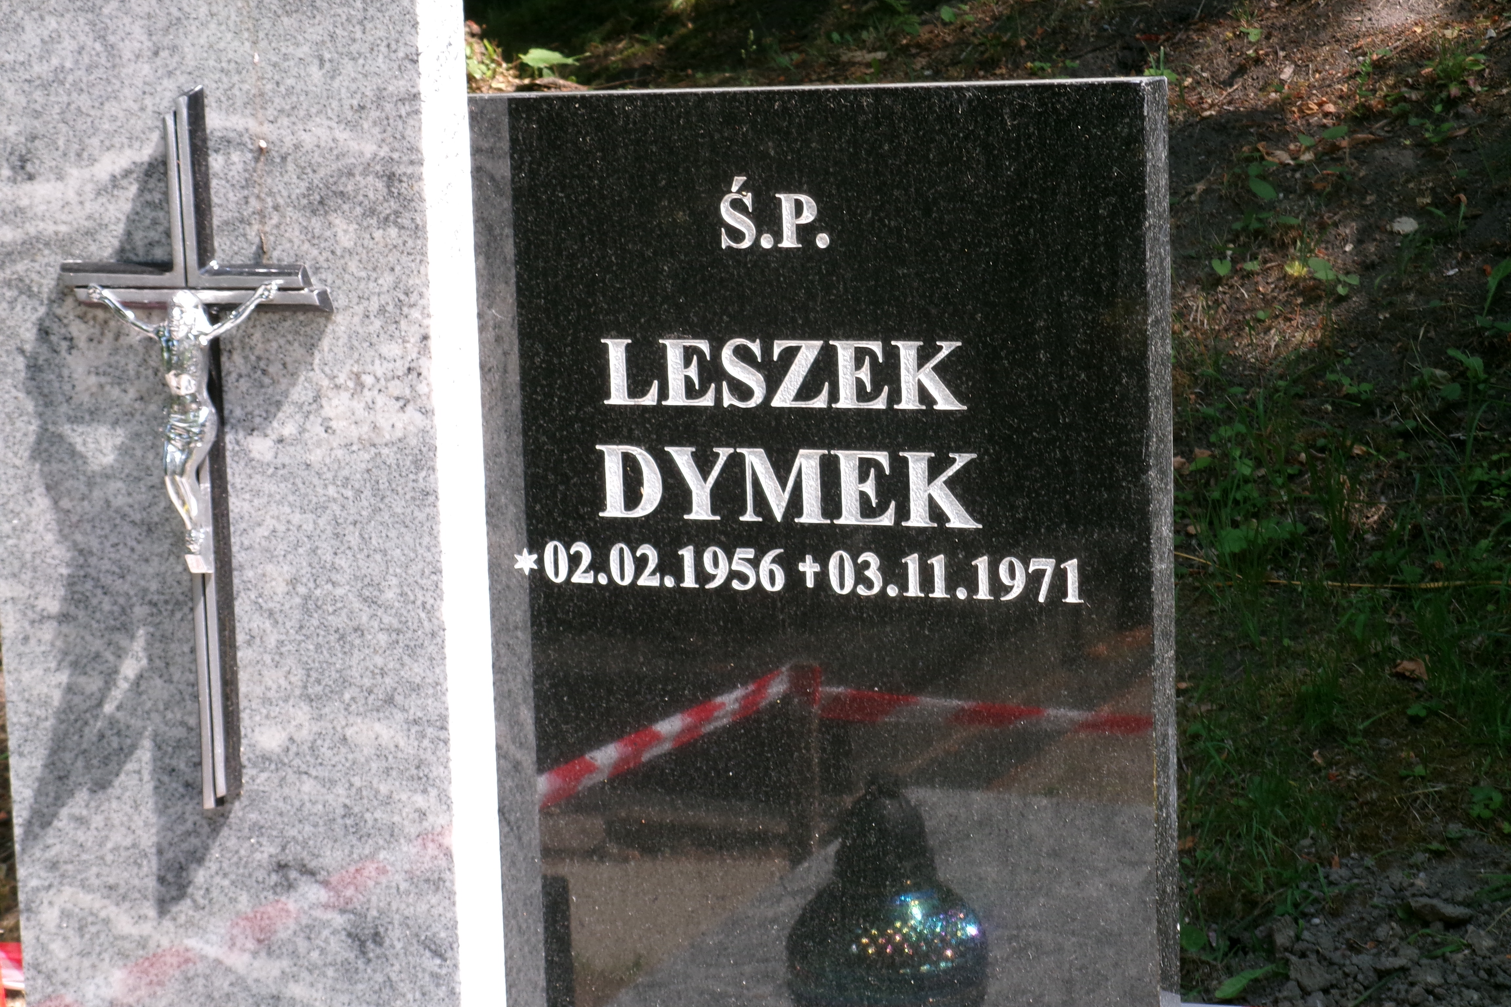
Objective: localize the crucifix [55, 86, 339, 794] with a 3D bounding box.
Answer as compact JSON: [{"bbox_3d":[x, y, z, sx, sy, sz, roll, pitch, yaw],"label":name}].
[{"bbox_3d":[-0.367,-0.031,2.208,0.197,0.474,0.052,2,9,25],"label":"crucifix"}]

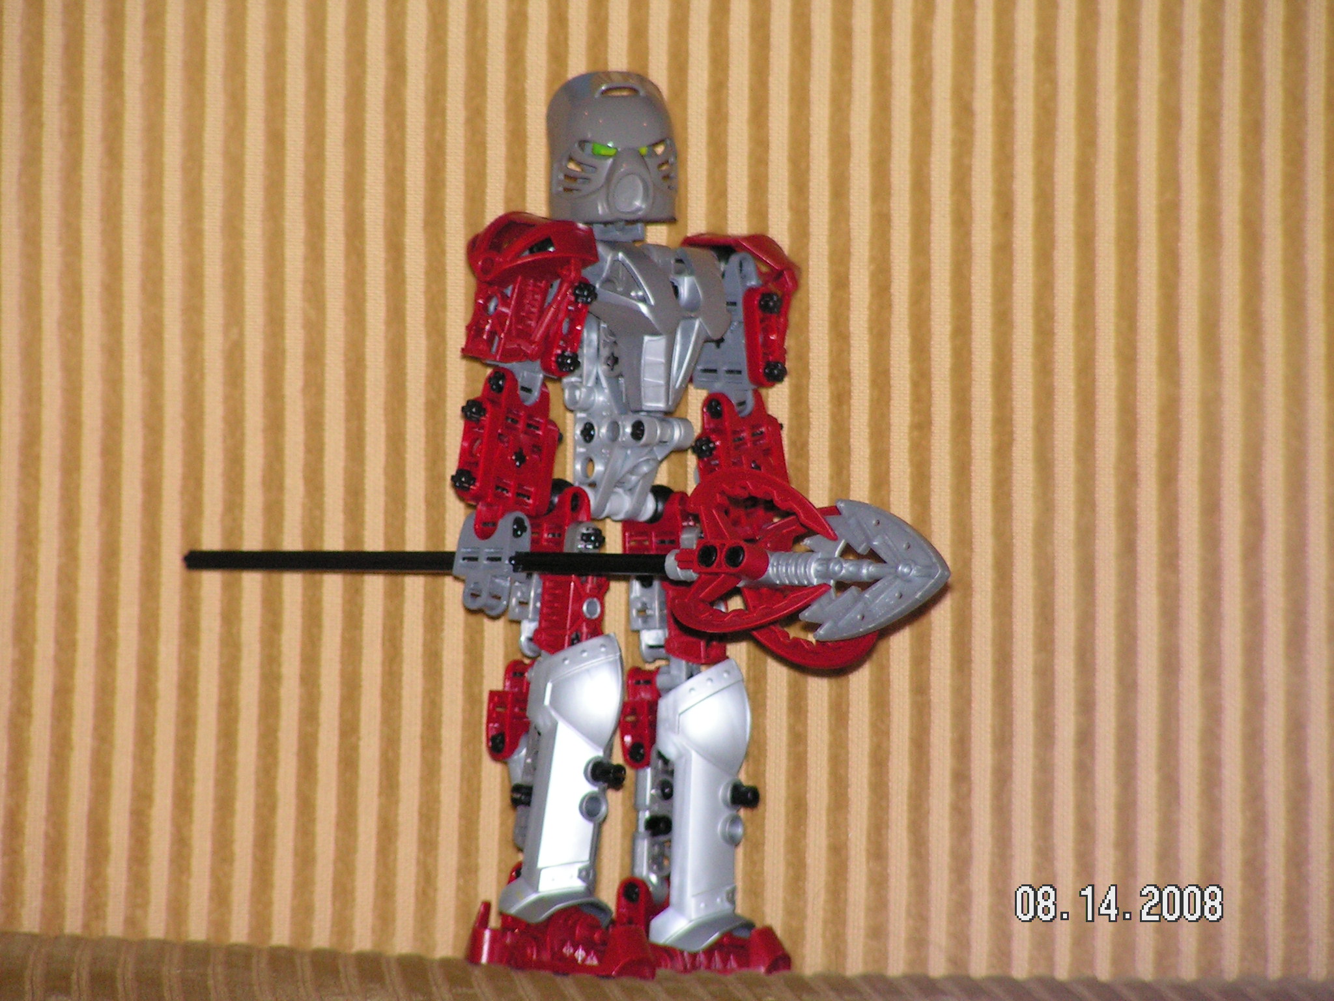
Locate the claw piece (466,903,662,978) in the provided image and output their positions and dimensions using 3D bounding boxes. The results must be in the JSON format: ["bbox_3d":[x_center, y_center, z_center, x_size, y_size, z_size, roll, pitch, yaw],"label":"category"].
[{"bbox_3d":[-0.024,0.099,1.975,0.037,0.015,0.020,7,11,31],"label":"claw piece"}]

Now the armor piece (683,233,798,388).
[{"bbox_3d":[0.016,-0.043,1.968,0.023,0.034,0.027,0,10,10],"label":"armor piece"}]

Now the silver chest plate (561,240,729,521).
[{"bbox_3d":[-0.005,-0.027,1.970,0.030,0.060,0.023,0,6,-33],"label":"silver chest plate"}]

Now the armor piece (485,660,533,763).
[{"bbox_3d":[-0.035,0.048,1.985,0.011,0.021,0.009,-5,14,-45],"label":"armor piece"}]

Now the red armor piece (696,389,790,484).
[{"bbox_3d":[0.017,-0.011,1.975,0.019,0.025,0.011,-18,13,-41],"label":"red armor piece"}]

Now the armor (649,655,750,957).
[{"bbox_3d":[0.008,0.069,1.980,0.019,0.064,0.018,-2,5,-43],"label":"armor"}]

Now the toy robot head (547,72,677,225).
[{"bbox_3d":[-0.012,-0.079,1.968,0.029,0.034,0.028,-1,3,-19],"label":"toy robot head"}]

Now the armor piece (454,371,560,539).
[{"bbox_3d":[-0.036,-0.010,1.954,0.018,0.037,0.014,5,3,-22],"label":"armor piece"}]

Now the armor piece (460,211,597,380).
[{"bbox_3d":[-0.030,-0.046,1.955,0.028,0.033,0.022,10,10,-5],"label":"armor piece"}]

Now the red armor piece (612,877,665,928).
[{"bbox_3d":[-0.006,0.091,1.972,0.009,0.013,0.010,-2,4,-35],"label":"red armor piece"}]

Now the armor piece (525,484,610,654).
[{"bbox_3d":[-0.022,0.015,1.960,0.017,0.040,0.014,-2,4,-32],"label":"armor piece"}]

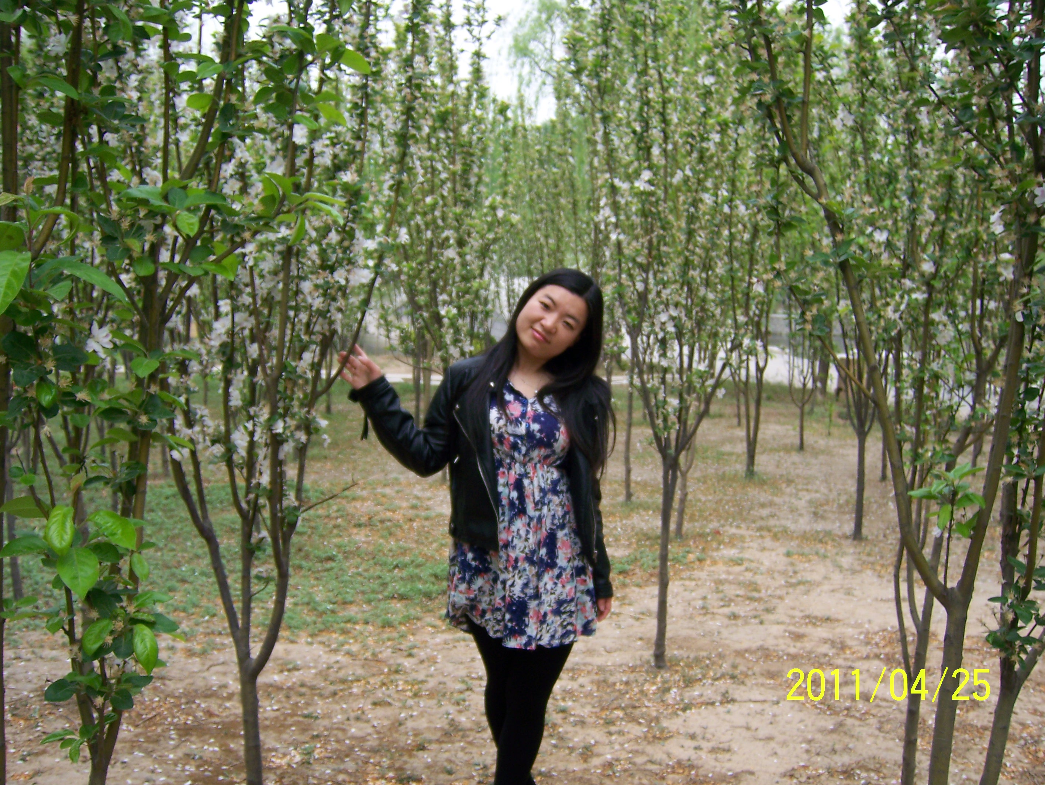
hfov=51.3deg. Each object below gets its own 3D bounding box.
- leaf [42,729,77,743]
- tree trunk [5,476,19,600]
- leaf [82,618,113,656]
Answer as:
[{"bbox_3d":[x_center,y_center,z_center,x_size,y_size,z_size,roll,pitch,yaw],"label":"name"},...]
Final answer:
[{"bbox_3d":[-0.690,0.512,1.620,0.051,0.020,0.025,0,2,0],"label":"leaf"},{"bbox_3d":[-2.475,0.697,5.275,0.056,0.650,0.052,-2,4,0],"label":"tree trunk"},{"bbox_3d":[-0.610,0.351,1.560,0.044,0.053,0.025,0,2,0],"label":"leaf"}]

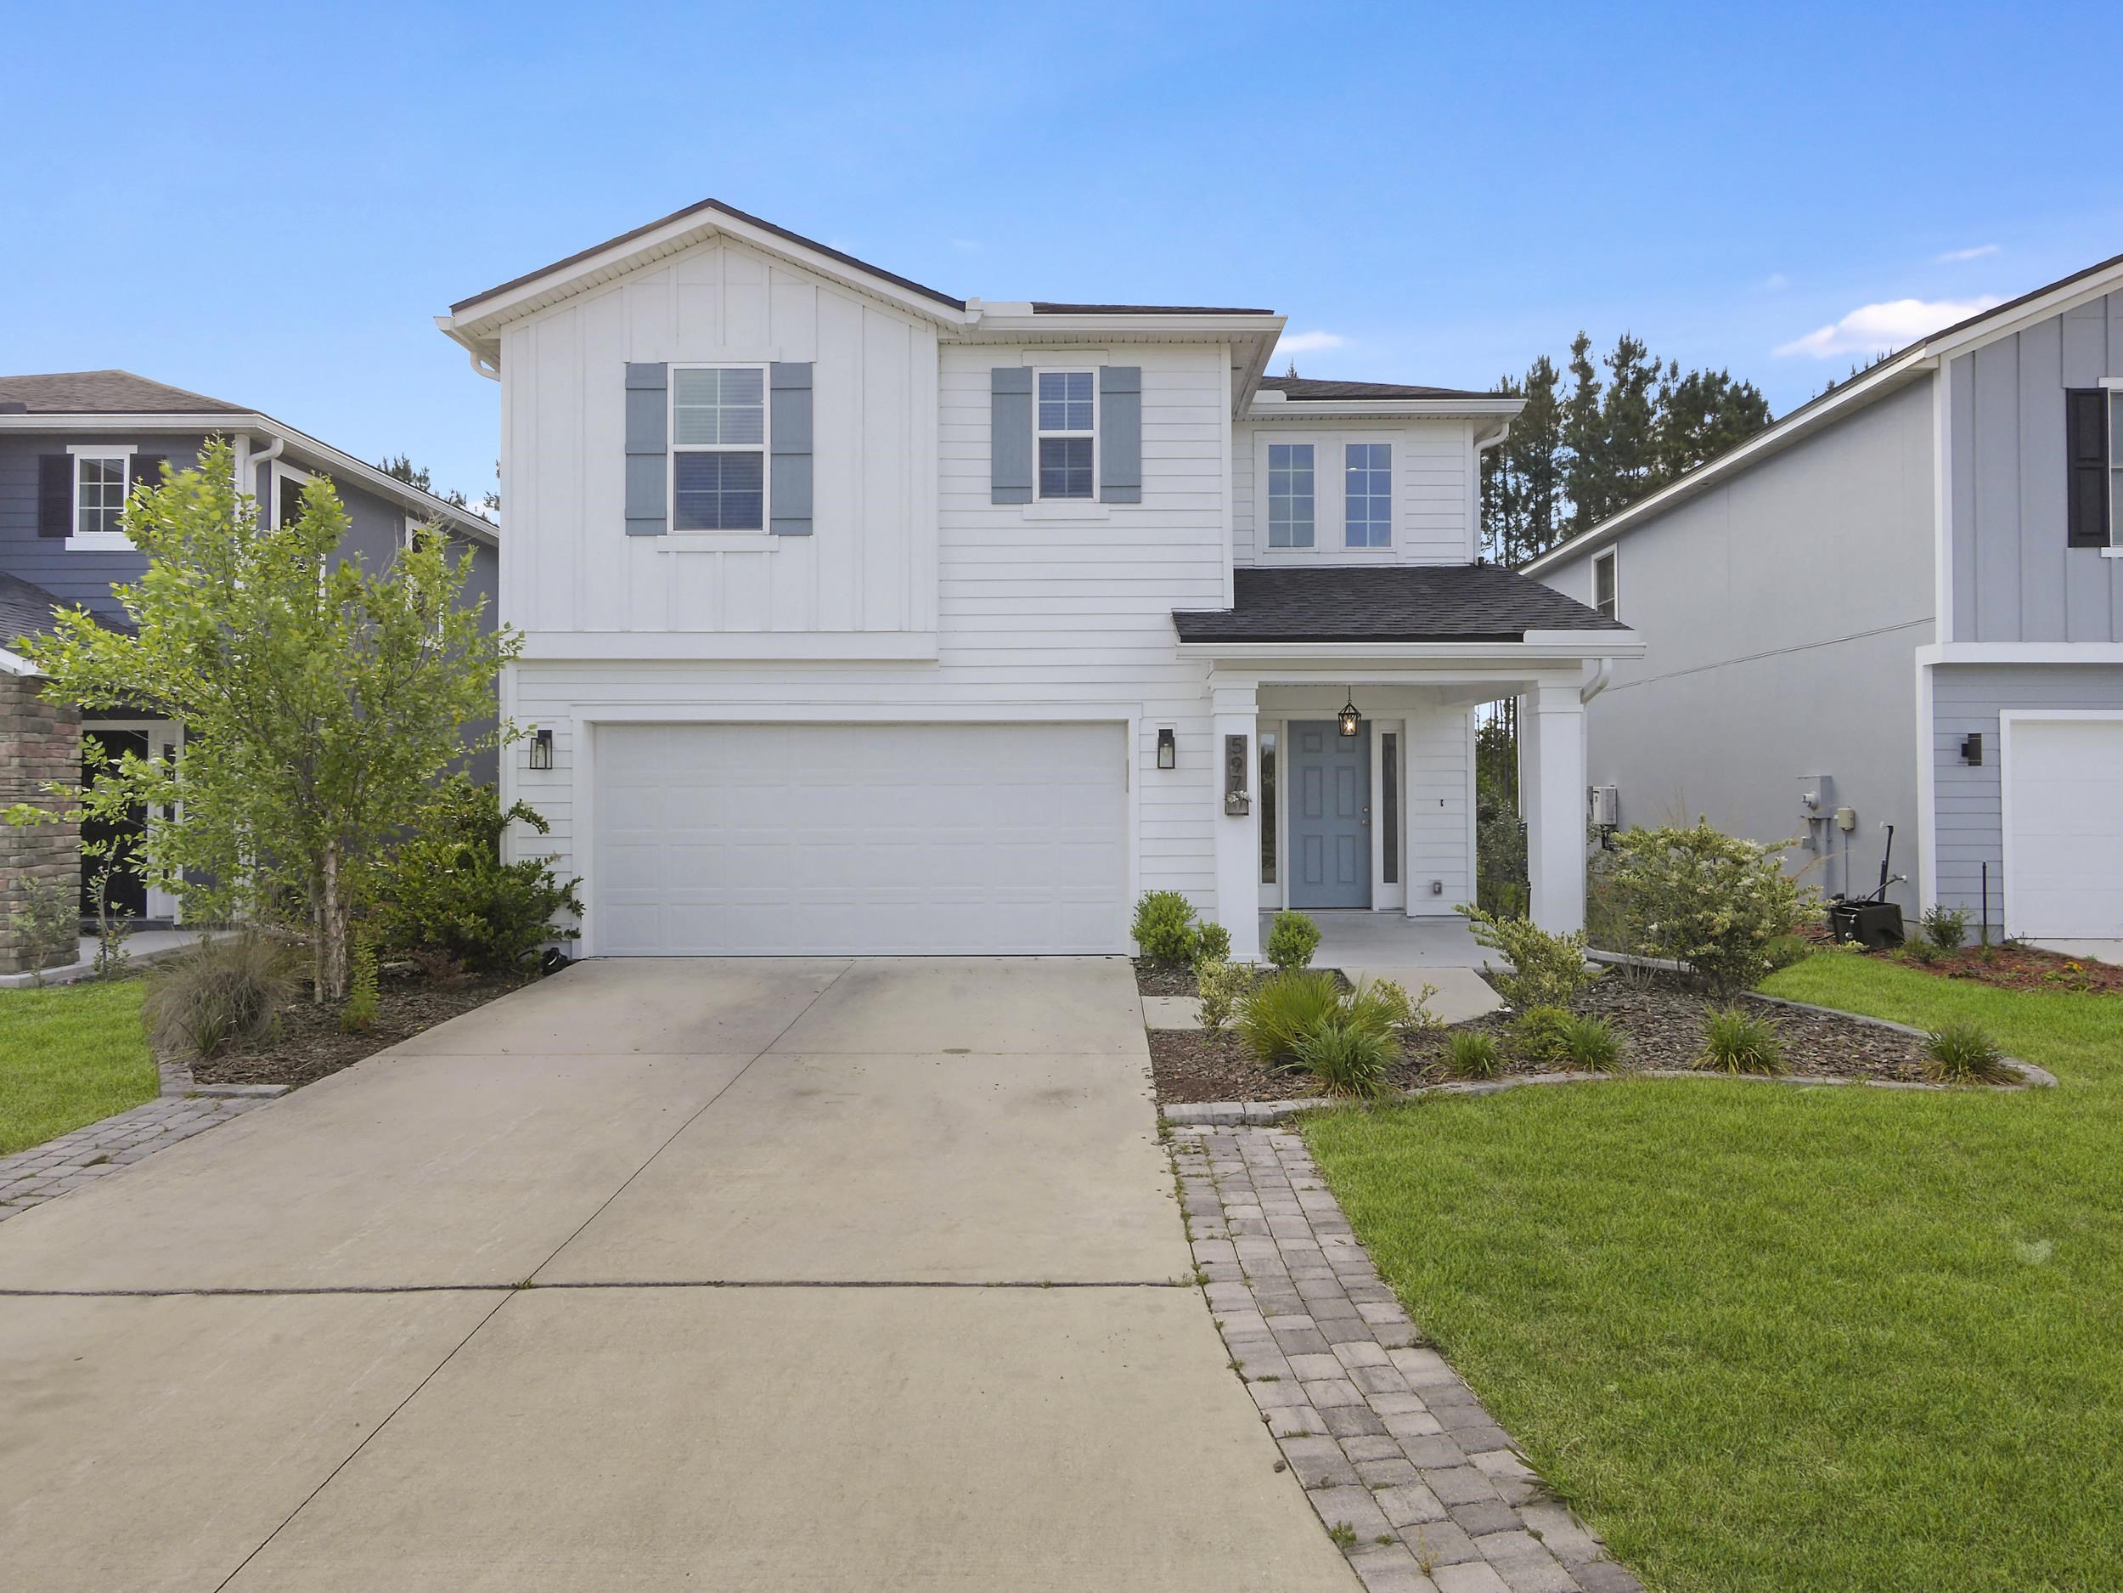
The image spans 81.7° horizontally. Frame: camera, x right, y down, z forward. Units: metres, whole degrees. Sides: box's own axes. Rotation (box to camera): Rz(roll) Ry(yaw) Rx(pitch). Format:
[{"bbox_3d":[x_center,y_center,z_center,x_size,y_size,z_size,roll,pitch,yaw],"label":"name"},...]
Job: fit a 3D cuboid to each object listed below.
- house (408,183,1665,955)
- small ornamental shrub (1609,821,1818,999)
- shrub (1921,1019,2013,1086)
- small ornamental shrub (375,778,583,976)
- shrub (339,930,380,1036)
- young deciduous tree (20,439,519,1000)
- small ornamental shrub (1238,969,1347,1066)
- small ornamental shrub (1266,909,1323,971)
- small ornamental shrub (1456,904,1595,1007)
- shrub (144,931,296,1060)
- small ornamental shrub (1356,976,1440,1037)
[{"bbox_3d":[-0.200,-2.370,16.600,10.250,7.650,12.800,0,0,0],"label":"house"},{"bbox_3d":[5.056,0.836,9.600,1.636,1.296,1.450,0,0,0],"label":"small ornamental shrub"},{"bbox_3d":[5.252,1.431,7.100,0.528,0.320,0.520,0,0,0],"label":"shrub"},{"bbox_3d":[-4.984,0.645,10.500,1.775,1.616,1.500,0,0,0],"label":"small ornamental shrub"},{"bbox_3d":[-4.667,1.211,8.150,0.265,0.648,0.260,0,0,0],"label":"shrub"},{"bbox_3d":[-5.876,-0.575,9.100,3.692,4.153,3.300,0,0,0],"label":"young deciduous tree"},{"bbox_3d":[1.434,1.314,7.600,0.678,0.480,0.680,0,0,0],"label":"small ornamental shrub"},{"bbox_3d":[1.890,1.190,9.950,0.457,0.564,0.450,0,0,0],"label":"small ornamental shrub"},{"bbox_3d":[3.445,1.152,9.050,1.028,0.702,0.880,0,0,0],"label":"small ornamental shrub"},{"bbox_3d":[-5.353,1.203,7.800,0.970,0.687,0.920,0,0,0],"label":"shrub"},{"bbox_3d":[2.237,1.365,8.150,0.562,0.370,0.500,0,0,0],"label":"small ornamental shrub"}]

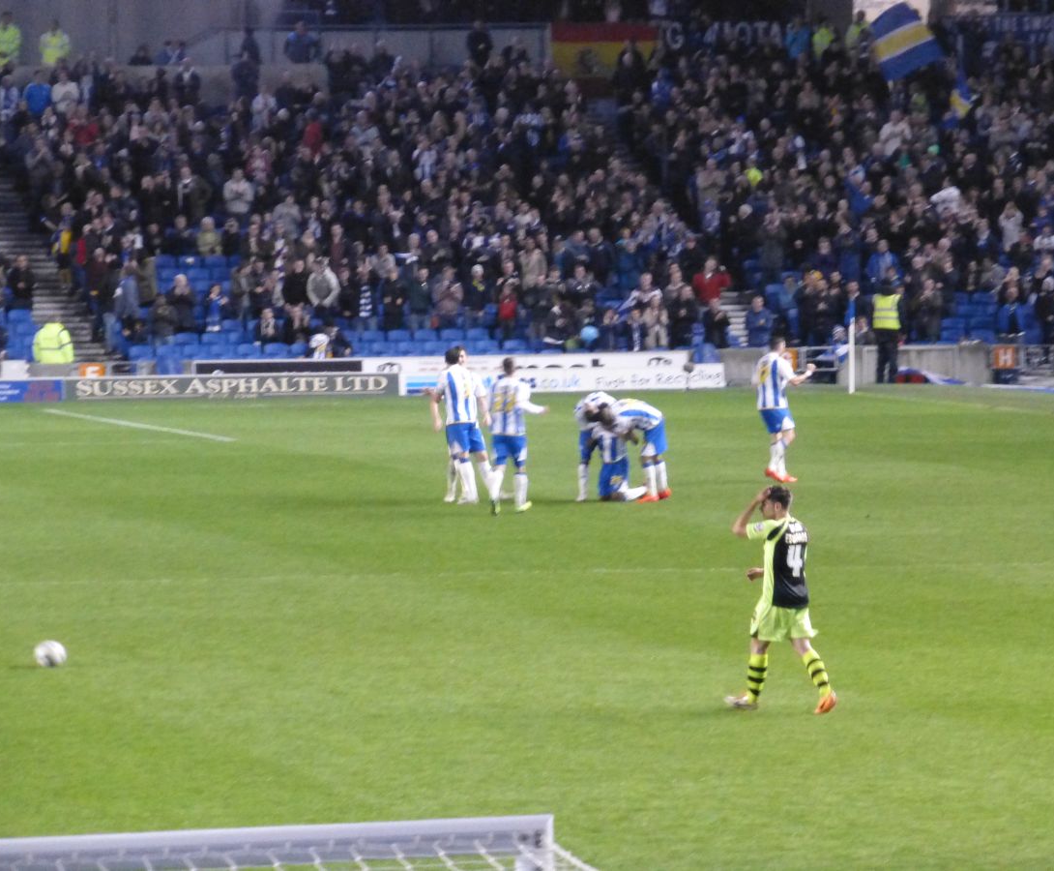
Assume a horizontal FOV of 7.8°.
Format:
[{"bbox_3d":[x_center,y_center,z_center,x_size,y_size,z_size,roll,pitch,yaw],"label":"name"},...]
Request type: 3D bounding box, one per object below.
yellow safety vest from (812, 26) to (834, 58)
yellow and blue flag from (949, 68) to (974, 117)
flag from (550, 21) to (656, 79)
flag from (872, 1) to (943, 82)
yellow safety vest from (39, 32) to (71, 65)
[{"bbox_3d":[5.894,-7.843,154.500,0.480,0.650,0.300,-1,2,-8],"label":"yellow safety vest"},{"bbox_3d":[8.202,-6.436,145.800,0.460,0.970,0.420,-1,2,-11],"label":"yellow and blue flag"},{"bbox_3d":[1.492,-7.299,149.300,2.120,1.360,0.080,-1,2,-13],"label":"flag"},{"bbox_3d":[7.199,-7.437,146.500,1.300,1.200,0.400,-21,2,-11],"label":"flag"},{"bbox_3d":[-9.028,-7.389,148.300,0.590,0.700,0.340,-1,2,-7],"label":"yellow safety vest"}]

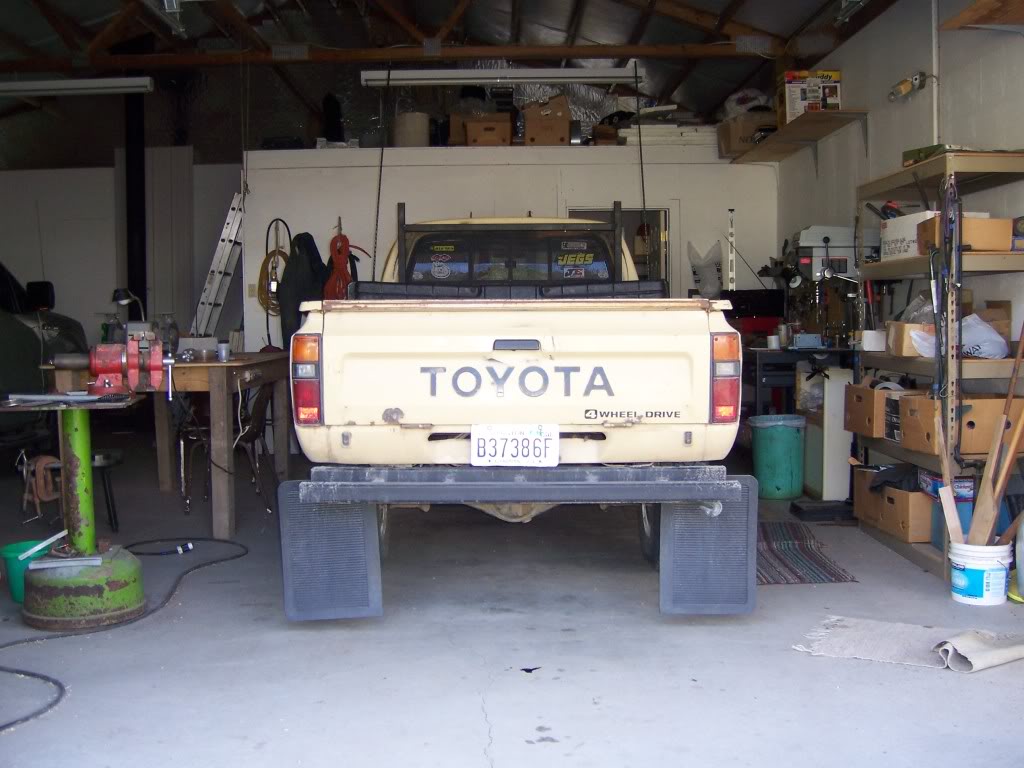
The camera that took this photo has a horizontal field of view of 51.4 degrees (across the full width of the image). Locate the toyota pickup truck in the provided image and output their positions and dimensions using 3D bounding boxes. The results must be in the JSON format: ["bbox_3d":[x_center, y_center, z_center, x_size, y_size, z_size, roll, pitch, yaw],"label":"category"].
[{"bbox_3d":[-0.003,-0.087,5.833,1.700,1.780,4.650,0,4,0],"label":"toyota pickup truck"}]

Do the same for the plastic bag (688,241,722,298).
[{"bbox_3d":[1.540,-0.918,8.496,0.280,0.470,0.160,-1,3,-1],"label":"plastic bag"}]

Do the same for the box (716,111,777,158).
[{"bbox_3d":[1.935,-1.978,8.507,0.450,0.320,0.400,-1,3,-1],"label":"box"}]

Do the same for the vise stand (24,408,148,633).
[{"bbox_3d":[-1.667,0.492,4.100,0.480,0.810,0.480,-1,3,-1],"label":"vise stand"}]

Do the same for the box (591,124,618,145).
[{"bbox_3d":[0.788,-2.096,9.099,0.220,0.180,0.240,0,4,0],"label":"box"}]

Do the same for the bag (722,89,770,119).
[{"bbox_3d":[1.897,-2.262,8.617,0.400,0.260,0.340,0,4,0],"label":"bag"}]

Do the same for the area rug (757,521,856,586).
[{"bbox_3d":[1.225,0.803,5.197,0.620,0.015,1.450,0,3,8],"label":"area rug"}]

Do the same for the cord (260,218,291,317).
[{"bbox_3d":[-1.980,-0.980,8.953,0.300,0.800,0.100,0,4,0],"label":"cord"}]

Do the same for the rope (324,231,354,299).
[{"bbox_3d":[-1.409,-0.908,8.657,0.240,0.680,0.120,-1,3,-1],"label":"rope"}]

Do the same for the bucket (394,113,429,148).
[{"bbox_3d":[-0.843,-2.121,9.104,0.295,0.340,0.295,0,4,0],"label":"bucket"}]

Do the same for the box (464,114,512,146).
[{"bbox_3d":[-0.197,-2.145,9.180,0.410,0.270,0.450,0,4,0],"label":"box"}]

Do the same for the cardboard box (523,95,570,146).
[{"bbox_3d":[0.290,-2.221,9.160,0.410,0.430,0.420,0,4,0],"label":"cardboard box"}]

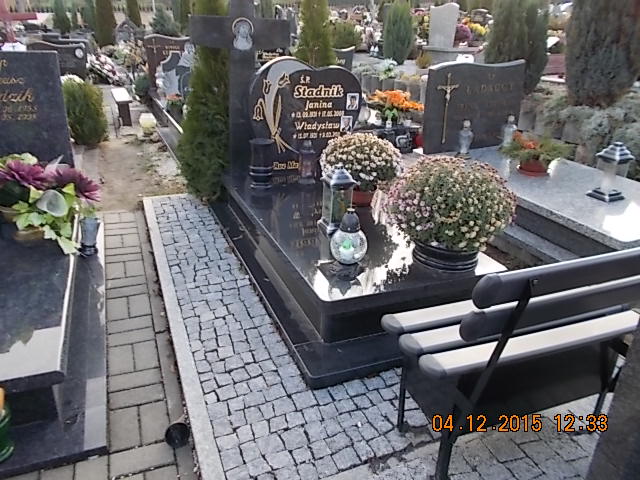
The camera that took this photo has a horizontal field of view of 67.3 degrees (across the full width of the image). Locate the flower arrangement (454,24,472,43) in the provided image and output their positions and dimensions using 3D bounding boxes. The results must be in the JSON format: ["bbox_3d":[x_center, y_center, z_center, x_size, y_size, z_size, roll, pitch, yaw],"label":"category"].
[{"bbox_3d":[3.034,-4.361,10.200,0.400,0.420,0.400,-7,25,-21],"label":"flower arrangement"}]

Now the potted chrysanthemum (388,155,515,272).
[{"bbox_3d":[0.657,-0.143,2.430,0.640,0.538,0.640,-7,25,-22],"label":"potted chrysanthemum"}]

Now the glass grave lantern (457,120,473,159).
[{"bbox_3d":[1.258,-0.881,4.167,0.135,0.320,0.135,-7,25,-22],"label":"glass grave lantern"}]

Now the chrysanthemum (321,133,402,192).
[{"bbox_3d":[0.266,-0.470,3.131,0.518,0.445,0.518,3,23,-1],"label":"chrysanthemum"}]

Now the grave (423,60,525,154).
[{"bbox_3d":[1.393,-1.213,4.357,1.030,0.760,0.100,-7,25,-19],"label":"grave"}]

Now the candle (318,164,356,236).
[{"bbox_3d":[0.108,-0.236,2.691,0.166,0.386,0.166,-7,25,-21],"label":"candle"}]

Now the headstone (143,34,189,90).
[{"bbox_3d":[-2.166,-2.691,7.393,0.980,0.770,0.140,-7,25,-22],"label":"headstone"}]

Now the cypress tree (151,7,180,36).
[{"bbox_3d":[-3.721,-4.837,11.678,0.800,1.500,0.800,-7,25,-22],"label":"cypress tree"}]

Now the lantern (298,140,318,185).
[{"bbox_3d":[-0.086,-0.580,3.571,0.115,0.320,0.115,-7,25,-21],"label":"lantern"}]

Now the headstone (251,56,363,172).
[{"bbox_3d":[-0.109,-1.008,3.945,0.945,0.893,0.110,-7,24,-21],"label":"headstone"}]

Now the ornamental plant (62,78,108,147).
[{"bbox_3d":[-2.495,-1.346,5.104,0.452,0.702,0.452,-7,25,-21],"label":"ornamental plant"}]

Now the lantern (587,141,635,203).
[{"bbox_3d":[1.970,-0.467,3.242,0.170,0.379,0.170,-7,25,-21],"label":"lantern"}]

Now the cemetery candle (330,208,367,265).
[{"bbox_3d":[0.150,-0.021,2.409,0.188,0.276,0.188,3,23,-1],"label":"cemetery candle"}]

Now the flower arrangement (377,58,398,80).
[{"bbox_3d":[0.927,-2.341,6.600,0.300,0.320,0.280,-7,25,-21],"label":"flower arrangement"}]

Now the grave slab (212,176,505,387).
[{"bbox_3d":[0.130,-0.033,3.121,1.319,0.268,2.332,-7,25,-22],"label":"grave slab"}]

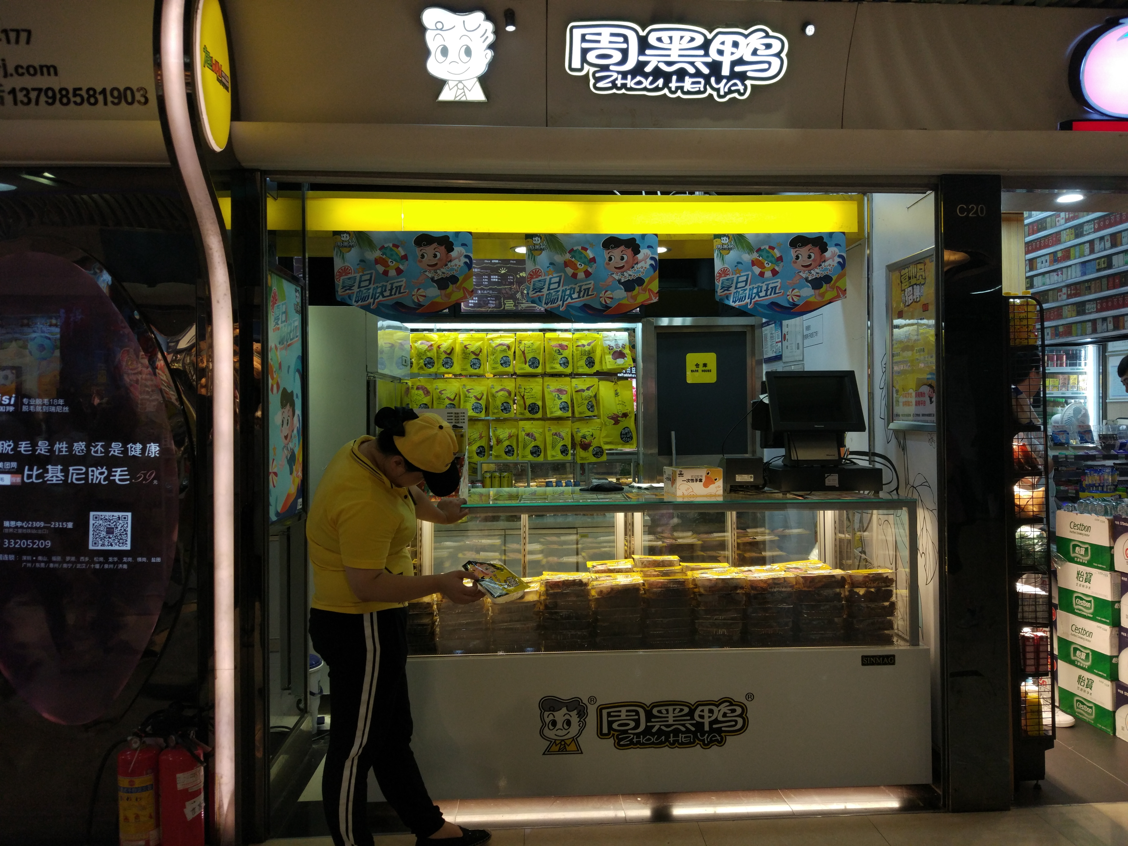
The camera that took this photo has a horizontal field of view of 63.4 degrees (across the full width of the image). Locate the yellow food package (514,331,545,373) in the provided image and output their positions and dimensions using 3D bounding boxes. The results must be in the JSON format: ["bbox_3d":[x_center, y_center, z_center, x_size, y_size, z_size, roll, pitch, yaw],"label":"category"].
[{"bbox_3d":[-0.188,-0.388,5.089,0.157,0.232,0.045,0,-1,-3],"label":"yellow food package"}]

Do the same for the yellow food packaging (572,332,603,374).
[{"bbox_3d":[0.139,-0.416,5.419,0.174,0.244,0.040,-1,0,-3],"label":"yellow food packaging"}]

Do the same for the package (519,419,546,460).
[{"bbox_3d":[-0.176,0.097,5.090,0.142,0.221,0.045,0,-1,-3],"label":"package"}]

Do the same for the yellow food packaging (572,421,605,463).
[{"bbox_3d":[0.146,0.112,5.388,0.176,0.243,0.040,-1,0,-3],"label":"yellow food packaging"}]

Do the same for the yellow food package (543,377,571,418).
[{"bbox_3d":[-0.034,-0.151,5.408,0.164,0.235,0.040,-1,0,-3],"label":"yellow food package"}]

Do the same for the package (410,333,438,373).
[{"bbox_3d":[-0.772,-0.387,5.055,0.147,0.228,0.045,0,-1,-3],"label":"package"}]

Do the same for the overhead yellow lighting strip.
[{"bbox_3d":[-0.051,-0.971,4.286,2.870,0.185,0.160,-1,0,-3],"label":"overhead yellow lighting strip"}]

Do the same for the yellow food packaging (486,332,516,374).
[{"bbox_3d":[-0.372,-0.414,5.388,0.169,0.238,0.040,-1,0,-3],"label":"yellow food packaging"}]

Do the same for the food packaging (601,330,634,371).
[{"bbox_3d":[0.316,-0.428,5.399,0.179,0.235,0.040,-1,0,-3],"label":"food packaging"}]

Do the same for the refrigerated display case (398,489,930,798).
[{"bbox_3d":[0.297,0.833,3.804,2.100,1.055,0.880,-1,0,-3],"label":"refrigerated display case"}]

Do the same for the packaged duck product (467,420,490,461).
[{"bbox_3d":[-0.487,0.093,5.072,0.143,0.228,0.045,0,-1,-3],"label":"packaged duck product"}]

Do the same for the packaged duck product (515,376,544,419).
[{"bbox_3d":[-0.191,-0.141,5.089,0.147,0.226,0.045,0,-1,-3],"label":"packaged duck product"}]

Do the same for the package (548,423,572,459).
[{"bbox_3d":[-0.026,0.110,5.408,0.151,0.225,0.040,-1,0,-3],"label":"package"}]

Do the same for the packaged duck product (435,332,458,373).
[{"bbox_3d":[-0.657,-0.388,5.062,0.141,0.225,0.045,0,-1,-3],"label":"packaged duck product"}]

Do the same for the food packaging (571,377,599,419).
[{"bbox_3d":[0.122,-0.141,5.107,0.150,0.227,0.045,0,-1,-3],"label":"food packaging"}]

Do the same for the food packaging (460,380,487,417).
[{"bbox_3d":[-0.532,-0.145,5.378,0.158,0.230,0.040,-1,0,-3],"label":"food packaging"}]

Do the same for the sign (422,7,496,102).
[{"bbox_3d":[-0.327,-1.151,2.861,0.221,0.268,0.060,0,21,-3],"label":"sign"}]

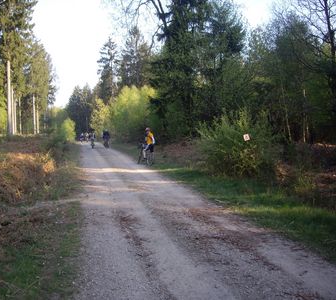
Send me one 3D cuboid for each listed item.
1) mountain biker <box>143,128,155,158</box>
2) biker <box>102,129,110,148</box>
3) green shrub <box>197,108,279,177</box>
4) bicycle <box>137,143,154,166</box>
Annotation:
[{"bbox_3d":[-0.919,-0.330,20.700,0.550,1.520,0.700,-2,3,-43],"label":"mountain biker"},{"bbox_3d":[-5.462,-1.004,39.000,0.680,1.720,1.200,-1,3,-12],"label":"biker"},{"bbox_3d":[2.517,-0.272,15.900,2.900,2.400,2.700,-1,3,-12],"label":"green shrub"},{"bbox_3d":[-1.061,0.212,20.700,0.600,1.060,1.700,-1,3,-30],"label":"bicycle"}]

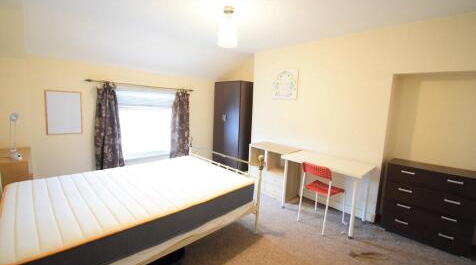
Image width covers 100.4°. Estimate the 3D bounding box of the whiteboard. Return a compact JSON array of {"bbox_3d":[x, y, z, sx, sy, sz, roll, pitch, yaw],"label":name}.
[{"bbox_3d":[-2.495,-0.275,2.863,0.395,0.610,0.020,-5,10,-44],"label":"whiteboard"}]

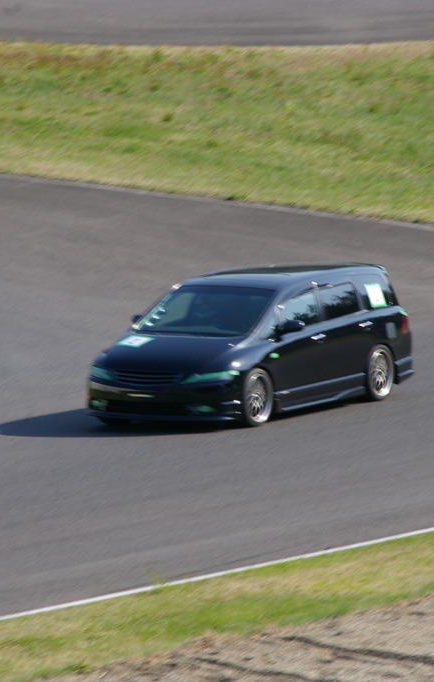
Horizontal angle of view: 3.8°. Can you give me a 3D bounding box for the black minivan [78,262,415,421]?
[{"bbox_3d":[0.335,0.025,70.800,1.840,1.500,4.800,1,6,28],"label":"black minivan"}]

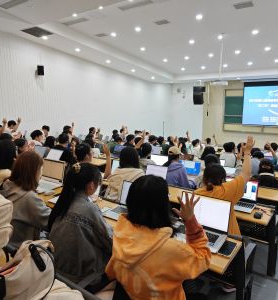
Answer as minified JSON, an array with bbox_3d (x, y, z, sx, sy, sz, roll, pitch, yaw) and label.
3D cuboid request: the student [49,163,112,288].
[{"bbox_3d":[-0.297,0.677,1.828,0.490,1.190,0.620,8,15,40],"label":"student"}]

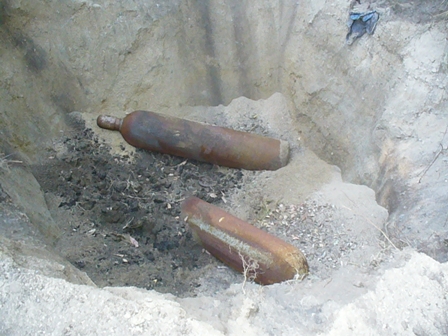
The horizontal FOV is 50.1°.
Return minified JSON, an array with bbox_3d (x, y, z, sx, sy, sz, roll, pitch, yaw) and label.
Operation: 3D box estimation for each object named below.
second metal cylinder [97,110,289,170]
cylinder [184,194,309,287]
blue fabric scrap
[{"bbox_3d":[-0.155,-0.188,2.975,1.270,0.240,0.240,8,38,-15],"label":"second metal cylinder"},{"bbox_3d":[0.011,0.386,2.728,0.240,0.240,1.180,-24,23,-26],"label":"cylinder"},{"bbox_3d":[0.902,-0.914,3.120,0.180,0.190,0.100,20,44,23],"label":"blue fabric scrap"}]

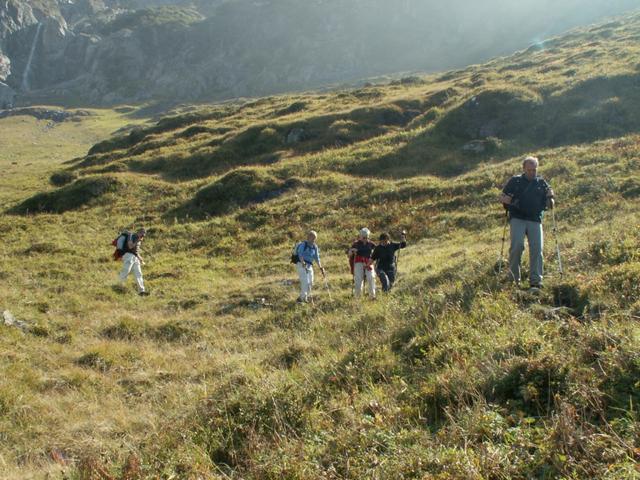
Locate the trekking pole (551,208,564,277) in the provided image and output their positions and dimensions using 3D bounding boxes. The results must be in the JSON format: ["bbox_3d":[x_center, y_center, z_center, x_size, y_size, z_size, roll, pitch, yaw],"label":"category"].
[{"bbox_3d":[3.158,0.013,10.850,0.050,1.050,0.050,-9,5,0],"label":"trekking pole"}]

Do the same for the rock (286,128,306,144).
[{"bbox_3d":[-1.387,-6.107,48.000,1.150,0.900,0.950,0,4,0],"label":"rock"}]

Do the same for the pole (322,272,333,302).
[{"bbox_3d":[0.169,1.092,19.100,0.045,0.900,0.045,-16,-16,0],"label":"pole"}]

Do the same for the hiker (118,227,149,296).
[{"bbox_3d":[-4.562,0.538,19.900,0.720,1.700,0.550,1,4,7],"label":"hiker"}]

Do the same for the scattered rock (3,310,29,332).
[{"bbox_3d":[-6.064,1.623,16.200,0.500,0.340,0.420,0,4,0],"label":"scattered rock"}]

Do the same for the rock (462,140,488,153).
[{"bbox_3d":[7.407,-4.482,39.000,1.120,0.550,0.850,0,4,0],"label":"rock"}]

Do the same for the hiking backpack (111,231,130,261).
[{"bbox_3d":[-4.880,0.135,19.900,0.340,0.660,0.380,17,3,5],"label":"hiking backpack"}]

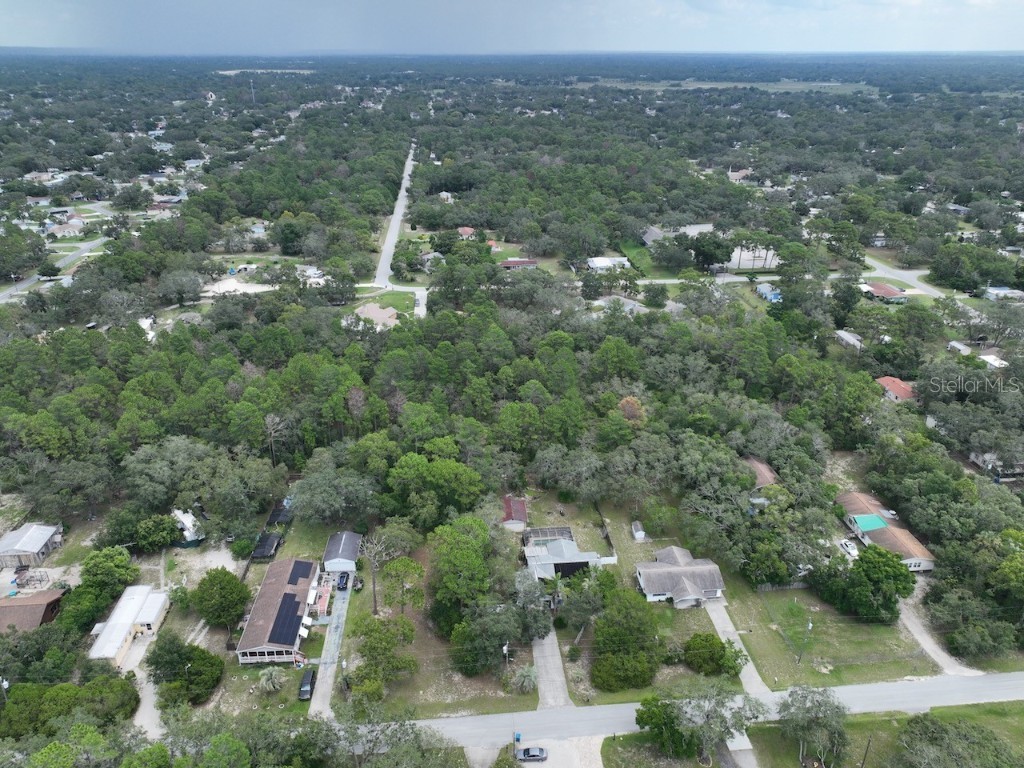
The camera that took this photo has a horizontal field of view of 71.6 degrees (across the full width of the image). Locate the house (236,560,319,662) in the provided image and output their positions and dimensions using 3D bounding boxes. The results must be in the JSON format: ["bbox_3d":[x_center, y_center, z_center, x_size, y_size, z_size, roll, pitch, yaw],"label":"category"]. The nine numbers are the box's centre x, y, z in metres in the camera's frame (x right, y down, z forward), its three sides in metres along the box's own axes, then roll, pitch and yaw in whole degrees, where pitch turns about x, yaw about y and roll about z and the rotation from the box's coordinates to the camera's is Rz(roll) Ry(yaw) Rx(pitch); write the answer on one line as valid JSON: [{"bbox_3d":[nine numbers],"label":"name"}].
[{"bbox_3d":[-42.314,41.078,130.628,9.400,4.100,22.500,-1,25,-3],"label":"house"}]

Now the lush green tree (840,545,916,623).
[{"bbox_3d":[66.000,37.078,129.224,11.200,13.000,11.200,-2,25,-5],"label":"lush green tree"}]

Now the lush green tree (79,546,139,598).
[{"bbox_3d":[-76.500,36.247,135.463,9.000,9.200,9.000,-2,25,-5],"label":"lush green tree"}]

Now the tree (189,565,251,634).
[{"bbox_3d":[-51.300,39.010,125.934,9.200,12.300,9.200,-2,25,-5],"label":"tree"}]

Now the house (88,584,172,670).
[{"bbox_3d":[-67.966,43.109,127.618,8.500,3.000,17.600,-3,25,-6],"label":"house"}]

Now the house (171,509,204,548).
[{"bbox_3d":[-69.600,31.304,152.807,5.200,3.400,10.500,-17,30,-32],"label":"house"}]

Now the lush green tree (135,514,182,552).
[{"bbox_3d":[-73.600,31.540,147.836,8.100,7.200,8.000,-2,25,-5],"label":"lush green tree"}]

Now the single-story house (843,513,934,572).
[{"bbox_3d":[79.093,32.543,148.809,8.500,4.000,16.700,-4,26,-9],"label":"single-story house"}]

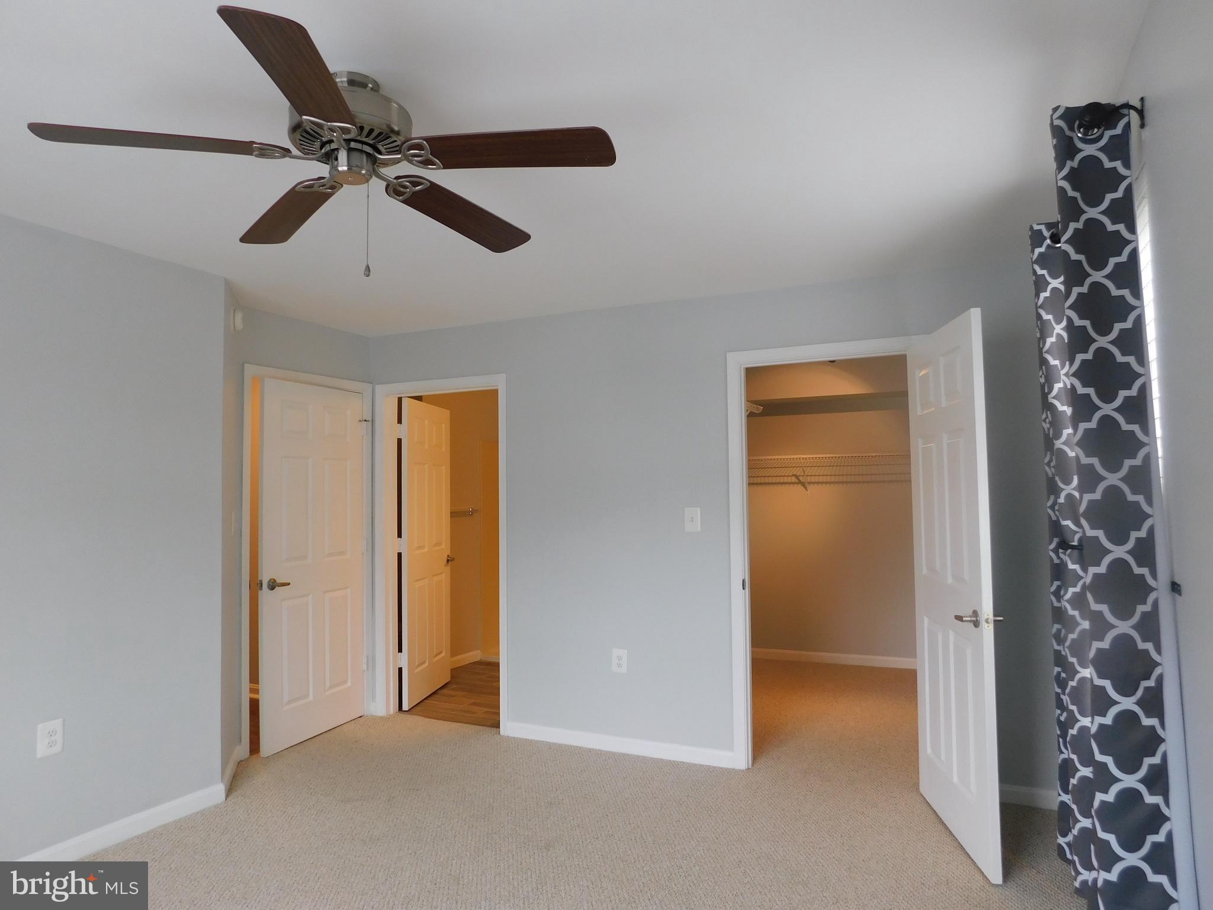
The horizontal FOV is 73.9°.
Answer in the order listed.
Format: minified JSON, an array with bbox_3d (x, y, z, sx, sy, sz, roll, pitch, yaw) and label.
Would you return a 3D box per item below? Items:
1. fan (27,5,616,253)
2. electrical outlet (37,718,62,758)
[{"bbox_3d":[-0.599,-0.796,2.024,1.269,0.252,1.245,-2,-3,26],"label":"fan"},{"bbox_3d":[-2.099,1.073,3.049,0.009,0.122,0.084,-2,-3,26],"label":"electrical outlet"}]

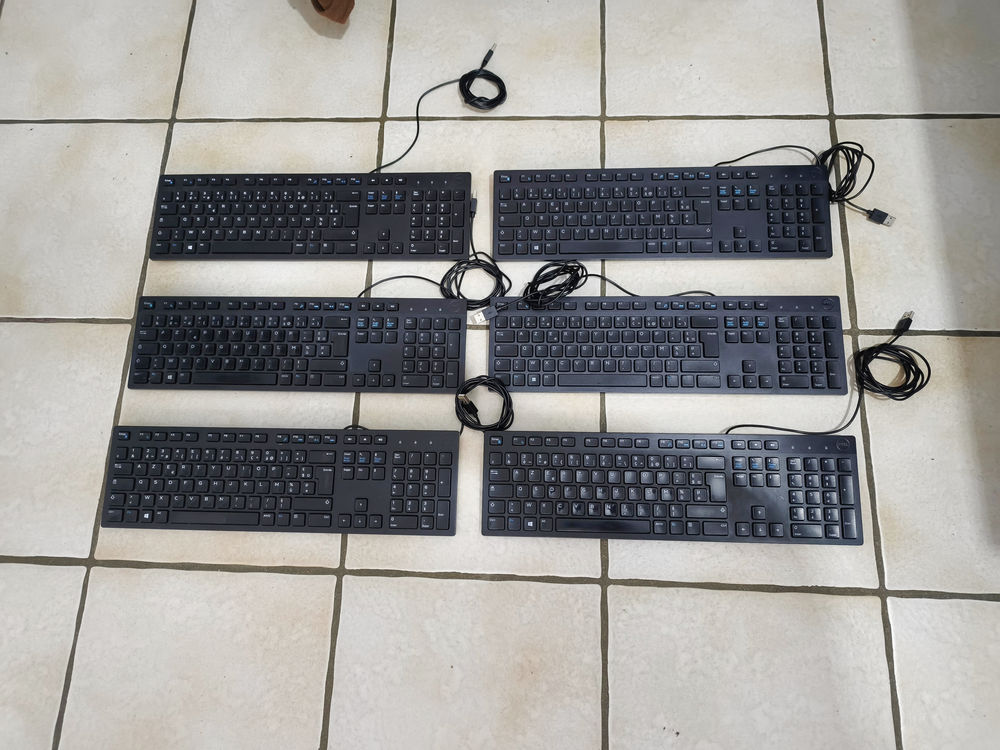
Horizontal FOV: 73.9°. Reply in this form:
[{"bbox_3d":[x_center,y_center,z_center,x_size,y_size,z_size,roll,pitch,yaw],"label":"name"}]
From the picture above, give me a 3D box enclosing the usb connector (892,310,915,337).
[{"bbox_3d":[0.505,-0.064,0.830,0.007,0.014,0.032,35,79,-7],"label":"usb connector"}]

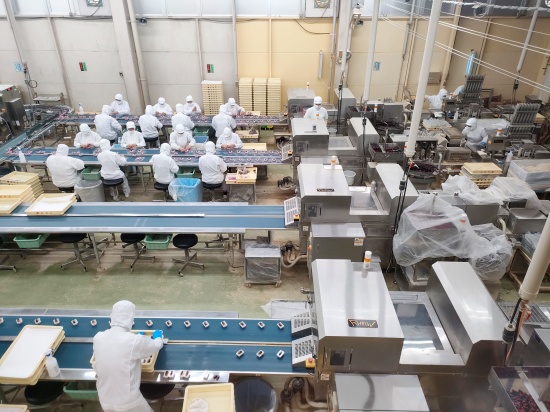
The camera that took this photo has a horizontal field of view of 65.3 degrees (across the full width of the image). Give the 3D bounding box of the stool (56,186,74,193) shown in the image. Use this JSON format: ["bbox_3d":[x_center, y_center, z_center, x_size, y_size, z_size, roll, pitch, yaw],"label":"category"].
[{"bbox_3d":[-3.758,-0.159,7.878,0.420,0.530,0.420,0,30,0],"label":"stool"}]

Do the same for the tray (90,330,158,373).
[{"bbox_3d":[-1.464,1.436,4.307,0.600,0.120,0.410,1,29,1],"label":"tray"}]

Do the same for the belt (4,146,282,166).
[{"bbox_3d":[-2.430,-0.852,7.948,5.000,0.130,0.700,0,30,0],"label":"belt"}]

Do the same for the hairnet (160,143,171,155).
[{"bbox_3d":[-1.923,-1.012,7.545,0.185,0.230,0.220,8,31,13],"label":"hairnet"}]

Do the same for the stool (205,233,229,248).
[{"bbox_3d":[-0.872,0.398,6.733,0.440,0.480,0.440,0,30,0],"label":"stool"}]

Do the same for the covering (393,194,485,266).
[{"bbox_3d":[2.006,0.331,5.347,0.920,0.740,0.700,0,30,0],"label":"covering"}]

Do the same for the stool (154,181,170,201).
[{"bbox_3d":[-2.099,-0.210,8.220,0.440,0.480,0.440,1,29,1],"label":"stool"}]

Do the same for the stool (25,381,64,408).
[{"bbox_3d":[-2.210,1.946,4.258,0.420,0.540,0.420,0,30,0],"label":"stool"}]

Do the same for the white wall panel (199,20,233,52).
[{"bbox_3d":[-1.501,-4.439,11.196,0.900,0.820,0.040,0,30,0],"label":"white wall panel"}]

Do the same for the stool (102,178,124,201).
[{"bbox_3d":[-2.992,-0.271,8.075,0.420,0.530,0.420,0,30,0],"label":"stool"}]

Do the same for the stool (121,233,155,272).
[{"bbox_3d":[-2.060,0.627,6.335,0.450,0.490,0.450,0,30,0],"label":"stool"}]

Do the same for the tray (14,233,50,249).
[{"bbox_3d":[-3.741,0.463,6.761,0.443,0.168,0.500,1,29,1],"label":"tray"}]

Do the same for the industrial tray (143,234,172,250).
[{"bbox_3d":[-1.686,0.444,6.181,0.380,0.140,0.480,0,30,0],"label":"industrial tray"}]

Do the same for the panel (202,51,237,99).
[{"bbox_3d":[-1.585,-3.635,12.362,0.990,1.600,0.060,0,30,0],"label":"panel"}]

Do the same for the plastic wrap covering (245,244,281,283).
[{"bbox_3d":[-0.174,0.865,6.260,0.516,0.516,0.329,1,29,1],"label":"plastic wrap covering"}]

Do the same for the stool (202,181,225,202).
[{"bbox_3d":[-1.178,-0.210,8.228,0.440,0.480,0.440,1,29,1],"label":"stool"}]

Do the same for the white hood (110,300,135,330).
[{"bbox_3d":[-1.267,0.885,3.562,0.200,0.270,0.240,3,31,4],"label":"white hood"}]

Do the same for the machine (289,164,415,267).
[{"bbox_3d":[1.091,0.235,6.628,1.831,1.272,1.421,1,29,1],"label":"machine"}]

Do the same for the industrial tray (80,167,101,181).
[{"bbox_3d":[-3.664,-0.696,8.805,0.409,0.152,0.480,1,29,1],"label":"industrial tray"}]

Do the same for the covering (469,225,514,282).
[{"bbox_3d":[2.846,0.595,5.689,0.500,0.570,0.450,0,30,0],"label":"covering"}]

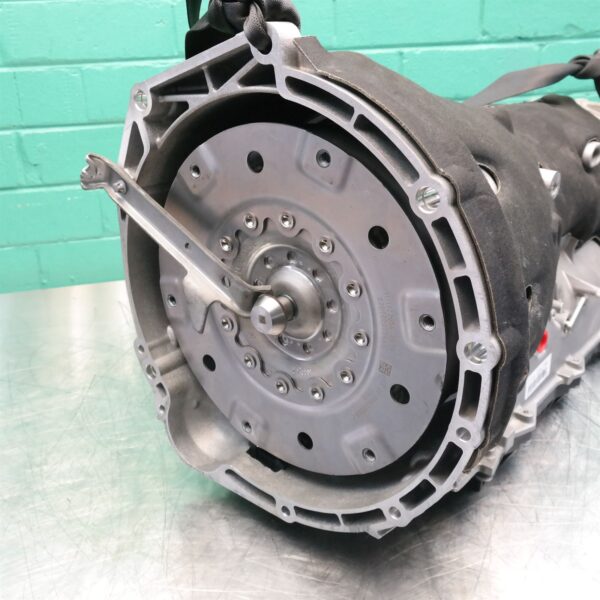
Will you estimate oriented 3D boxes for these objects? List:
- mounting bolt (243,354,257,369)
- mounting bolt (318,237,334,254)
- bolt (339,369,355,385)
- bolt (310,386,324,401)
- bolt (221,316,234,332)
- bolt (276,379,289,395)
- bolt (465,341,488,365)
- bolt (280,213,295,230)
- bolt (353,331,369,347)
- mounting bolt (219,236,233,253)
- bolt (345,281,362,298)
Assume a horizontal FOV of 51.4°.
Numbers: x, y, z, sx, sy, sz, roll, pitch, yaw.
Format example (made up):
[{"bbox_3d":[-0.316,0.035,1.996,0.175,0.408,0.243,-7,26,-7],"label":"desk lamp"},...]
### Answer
[{"bbox_3d":[-0.042,0.052,0.527,0.012,0.012,0.007,10,24,38],"label":"mounting bolt"},{"bbox_3d":[0.019,-0.038,0.437,0.012,0.012,0.007,10,24,38],"label":"mounting bolt"},{"bbox_3d":[0.035,0.057,0.463,0.012,0.012,0.007,10,24,38],"label":"bolt"},{"bbox_3d":[0.014,0.073,0.488,0.012,0.012,0.007,10,24,38],"label":"bolt"},{"bbox_3d":[-0.062,0.021,0.531,0.012,0.012,0.007,10,24,38],"label":"bolt"},{"bbox_3d":[-0.014,0.071,0.512,0.012,0.012,0.007,10,24,38],"label":"bolt"},{"bbox_3d":[0.102,0.031,0.361,0.015,0.015,0.010,10,24,38],"label":"bolt"},{"bbox_3d":[-0.009,-0.057,0.453,0.012,0.012,0.007,10,24,38],"label":"bolt"},{"bbox_3d":[0.043,0.028,0.443,0.012,0.012,0.007,10,24,38],"label":"bolt"},{"bbox_3d":[-0.059,-0.045,0.501,0.012,0.012,0.007,10,24,38],"label":"mounting bolt"},{"bbox_3d":[0.037,-0.007,0.434,0.012,0.012,0.007,10,24,38],"label":"bolt"}]

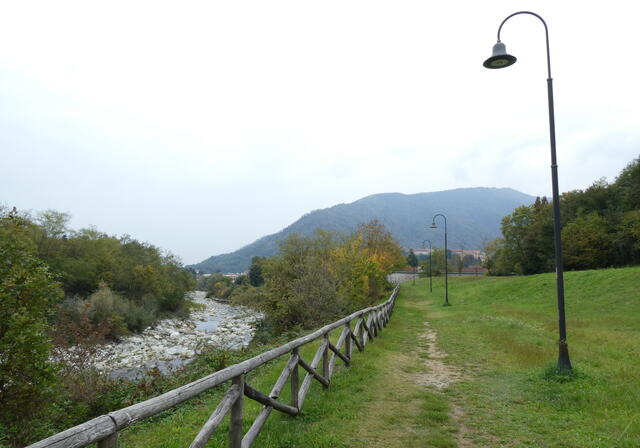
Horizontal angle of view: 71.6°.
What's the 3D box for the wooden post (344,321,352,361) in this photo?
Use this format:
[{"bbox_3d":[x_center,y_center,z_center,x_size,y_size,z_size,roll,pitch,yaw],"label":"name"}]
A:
[{"bbox_3d":[0.535,2.230,8.392,0.110,0.794,0.110,-1,-7,15],"label":"wooden post"}]

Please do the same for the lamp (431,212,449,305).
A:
[{"bbox_3d":[7.552,2.223,28.071,1.020,5.700,0.450,-1,-7,15],"label":"lamp"}]

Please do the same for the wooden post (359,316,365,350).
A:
[{"bbox_3d":[0.936,2.437,9.927,0.110,0.766,0.110,-1,-7,15],"label":"wooden post"}]

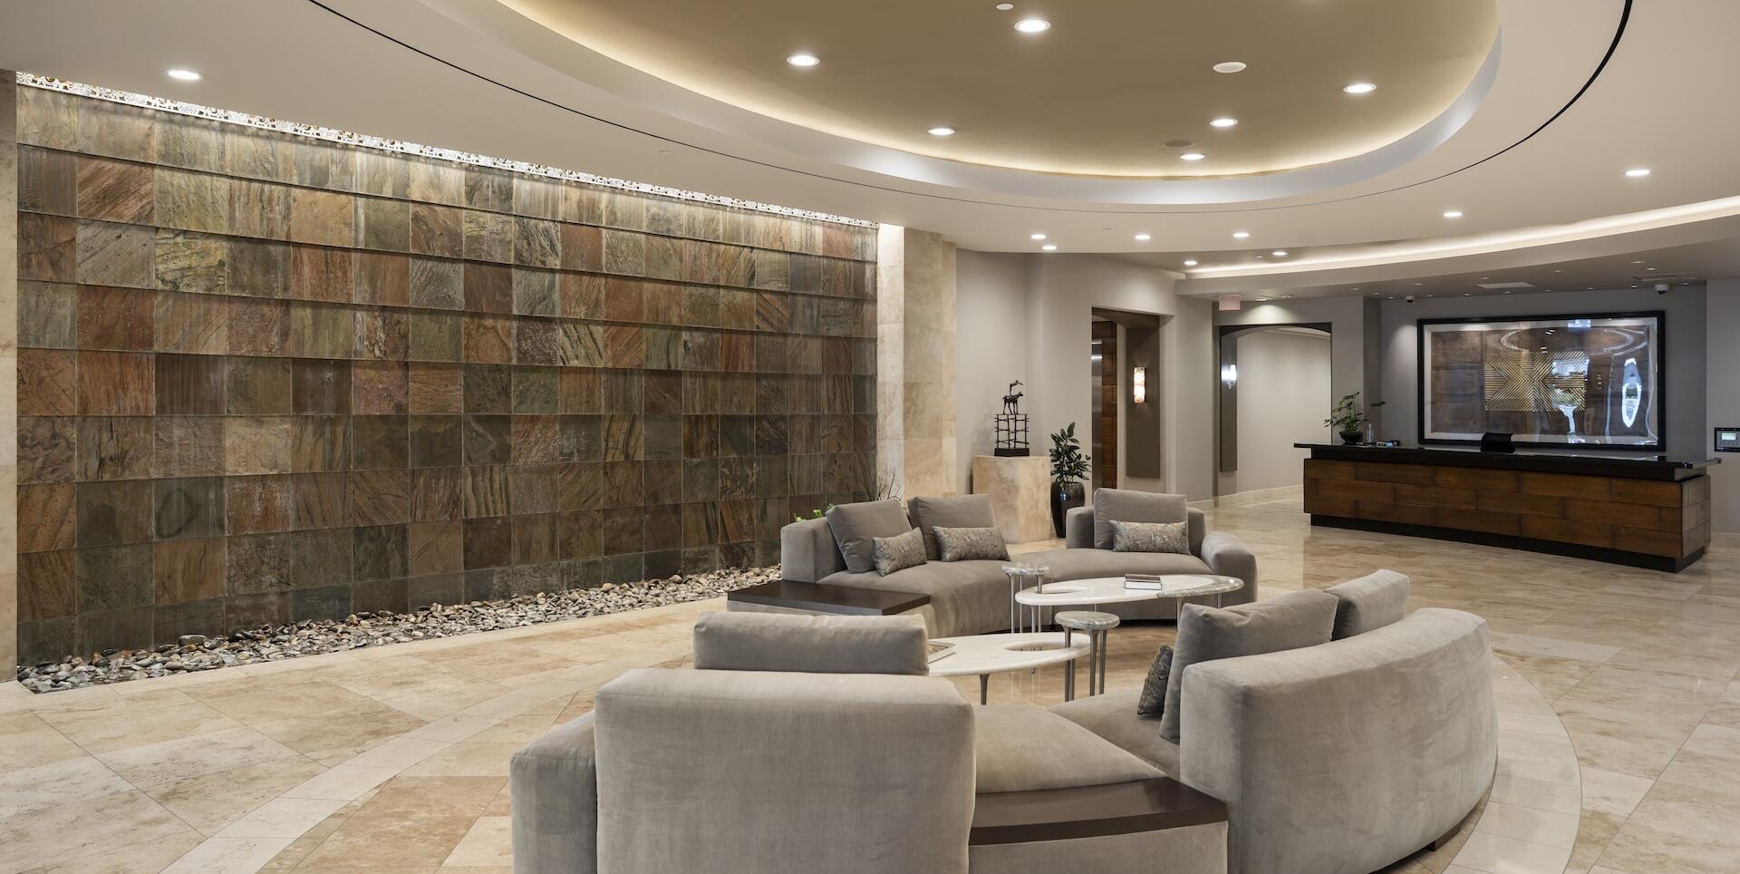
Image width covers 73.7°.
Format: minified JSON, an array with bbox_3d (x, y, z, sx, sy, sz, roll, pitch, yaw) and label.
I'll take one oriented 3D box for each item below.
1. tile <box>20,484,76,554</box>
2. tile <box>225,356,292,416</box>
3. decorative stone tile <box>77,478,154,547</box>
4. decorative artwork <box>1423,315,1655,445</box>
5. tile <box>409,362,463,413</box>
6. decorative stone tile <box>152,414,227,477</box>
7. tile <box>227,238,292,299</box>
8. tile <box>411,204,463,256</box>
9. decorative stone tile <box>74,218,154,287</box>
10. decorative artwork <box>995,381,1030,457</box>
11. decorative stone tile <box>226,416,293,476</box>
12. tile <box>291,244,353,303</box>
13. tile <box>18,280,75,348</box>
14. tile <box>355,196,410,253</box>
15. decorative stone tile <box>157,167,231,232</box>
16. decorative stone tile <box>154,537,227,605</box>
[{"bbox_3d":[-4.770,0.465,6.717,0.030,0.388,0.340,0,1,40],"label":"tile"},{"bbox_3d":[-4.003,-0.329,7.595,0.020,0.395,0.400,2,2,44],"label":"tile"},{"bbox_3d":[-4.538,0.455,6.993,0.030,0.388,0.405,0,1,40],"label":"decorative stone tile"},{"bbox_3d":[8.502,-0.708,14.848,2.806,1.688,0.080,2,2,44],"label":"decorative artwork"},{"bbox_3d":[-3.161,-0.351,8.462,0.020,0.395,0.400,2,2,44],"label":"tile"},{"bbox_3d":[-4.272,0.060,7.304,0.030,0.388,0.405,0,1,41],"label":"decorative stone tile"},{"bbox_3d":[-3.990,-1.100,7.576,0.020,0.395,0.400,2,2,44],"label":"tile"},{"bbox_3d":[-3.091,-1.464,8.272,0.020,0.375,0.400,1,2,42],"label":"tile"},{"bbox_3d":[-4.391,-1.054,6.752,0.020,0.375,0.400,1,1,39],"label":"decorative stone tile"},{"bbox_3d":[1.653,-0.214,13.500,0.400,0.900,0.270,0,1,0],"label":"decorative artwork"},{"bbox_3d":[-3.878,0.057,7.366,0.020,0.375,0.400,1,2,40],"label":"decorative stone tile"},{"bbox_3d":[-3.618,-1.075,7.670,0.020,0.375,0.400,1,2,41],"label":"tile"},{"bbox_3d":[-4.603,-0.674,6.492,0.020,0.375,0.272,1,1,39],"label":"tile"},{"bbox_3d":[-3.356,-1.457,7.972,0.020,0.375,0.400,1,2,41],"label":"tile"},{"bbox_3d":[-4.136,-1.437,7.060,0.020,0.375,0.400,1,1,40],"label":"decorative stone tile"},{"bbox_3d":[-4.272,0.839,7.304,0.030,0.388,0.405,0,1,41],"label":"decorative stone tile"}]

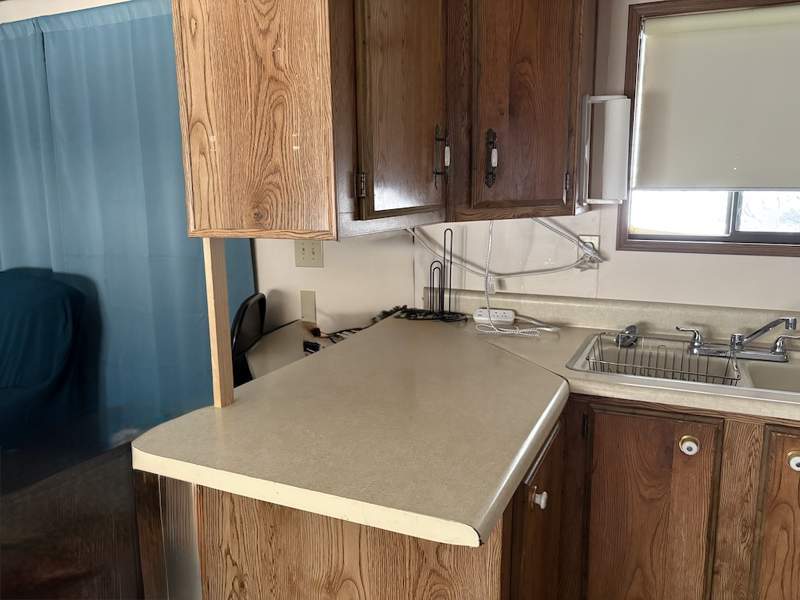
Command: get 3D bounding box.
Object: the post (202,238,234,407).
[{"bbox_3d":[-0.382,0.048,1.271,0.019,0.360,0.039,4,11,24],"label":"post"}]

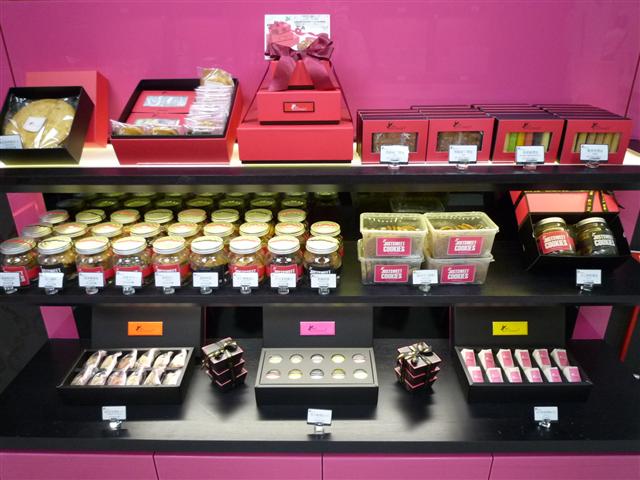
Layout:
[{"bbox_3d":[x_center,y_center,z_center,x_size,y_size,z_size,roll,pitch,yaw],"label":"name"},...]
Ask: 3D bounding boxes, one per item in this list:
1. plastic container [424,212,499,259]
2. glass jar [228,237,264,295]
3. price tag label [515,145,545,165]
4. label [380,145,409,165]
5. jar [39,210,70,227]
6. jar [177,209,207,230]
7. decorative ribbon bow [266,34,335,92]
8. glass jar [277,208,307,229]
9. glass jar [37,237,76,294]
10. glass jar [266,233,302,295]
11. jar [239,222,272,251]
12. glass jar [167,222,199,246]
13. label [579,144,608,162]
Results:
[{"bbox_3d":[0.360,-0.011,1.202,0.166,0.082,0.124,0,23,0],"label":"plastic container"},{"bbox_3d":[-0.193,0.056,1.220,0.097,0.105,0.097,0,24,0],"label":"glass jar"},{"bbox_3d":[0.409,-0.166,0.898,0.054,0.034,0.006,0,6,0],"label":"price tag label"},{"bbox_3d":[0.146,-0.167,0.898,0.054,0.034,0.006,0,6,0],"label":"label"},{"bbox_3d":[-0.796,-0.026,1.413,0.097,0.104,0.097,0,23,0],"label":"jar"},{"bbox_3d":[-0.331,-0.026,1.217,0.085,0.087,0.085,0,24,0],"label":"jar"},{"bbox_3d":[-0.046,-0.423,1.098,0.158,0.120,0.085,0,24,0],"label":"decorative ribbon bow"},{"bbox_3d":[-0.082,-0.026,1.404,0.097,0.105,0.097,0,24,0],"label":"glass jar"},{"bbox_3d":[-0.686,0.056,1.220,0.097,0.105,0.097,0,24,0],"label":"glass jar"},{"bbox_3d":[-0.093,0.056,1.220,0.097,0.105,0.097,0,24,0],"label":"glass jar"},{"bbox_3d":[-0.183,0.014,1.314,0.097,0.104,0.097,0,23,0],"label":"jar"},{"bbox_3d":[-0.385,0.014,1.316,0.097,0.104,0.097,0,23,0],"label":"glass jar"},{"bbox_3d":[0.534,-0.168,0.898,0.054,0.034,0.006,0,6,0],"label":"label"}]

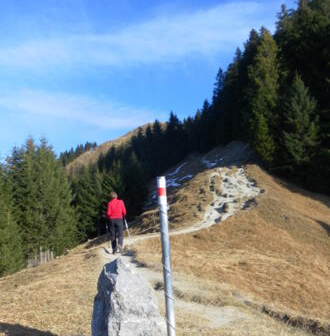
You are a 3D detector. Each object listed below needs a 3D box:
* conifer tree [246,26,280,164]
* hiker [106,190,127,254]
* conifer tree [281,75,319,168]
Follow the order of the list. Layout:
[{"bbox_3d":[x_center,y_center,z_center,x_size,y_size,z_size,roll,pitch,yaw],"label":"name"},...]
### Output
[{"bbox_3d":[9.423,-6.862,43.000,3.200,13.100,3.200,-1,-6,0],"label":"conifer tree"},{"bbox_3d":[-1.363,1.531,12.500,0.560,1.760,0.420,-1,-6,2],"label":"hiker"},{"bbox_3d":[12.487,-4.239,41.000,3.300,8.700,3.300,-1,-6,0],"label":"conifer tree"}]

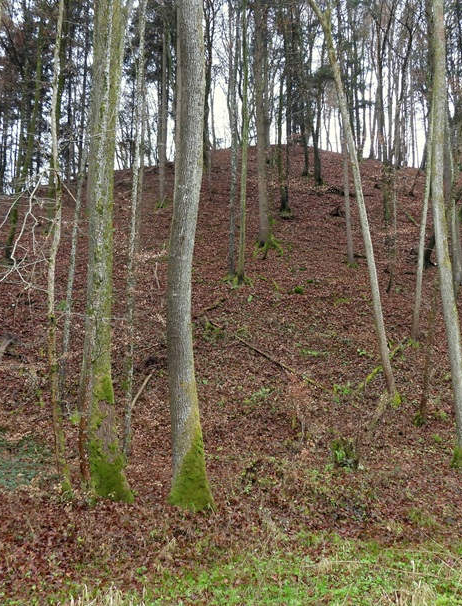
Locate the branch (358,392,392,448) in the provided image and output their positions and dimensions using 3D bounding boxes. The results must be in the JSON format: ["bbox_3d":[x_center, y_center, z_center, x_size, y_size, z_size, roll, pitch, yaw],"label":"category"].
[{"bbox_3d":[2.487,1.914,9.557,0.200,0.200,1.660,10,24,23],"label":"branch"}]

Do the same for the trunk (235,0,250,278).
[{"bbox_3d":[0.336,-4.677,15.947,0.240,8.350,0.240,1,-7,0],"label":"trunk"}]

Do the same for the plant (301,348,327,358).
[{"bbox_3d":[1.696,1.044,11.744,0.520,0.160,0.320,0,-7,0],"label":"plant"}]

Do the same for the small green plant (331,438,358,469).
[{"bbox_3d":[1.810,2.412,9.053,0.410,0.420,0.360,0,-7,0],"label":"small green plant"}]

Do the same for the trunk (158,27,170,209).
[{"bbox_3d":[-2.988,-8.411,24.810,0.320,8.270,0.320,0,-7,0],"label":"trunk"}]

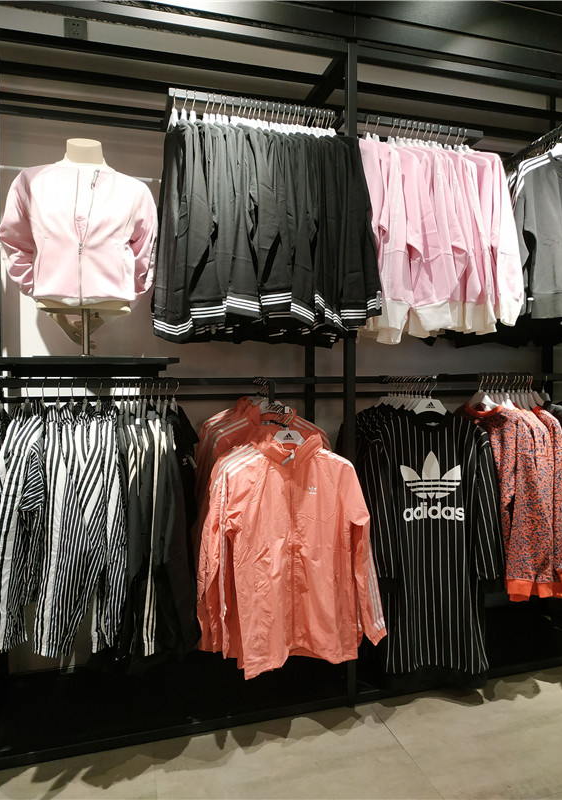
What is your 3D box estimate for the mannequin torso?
[{"bbox_3d":[-0.689,-0.593,1.930,0.360,0.620,0.220,-1,2,-16],"label":"mannequin torso"}]

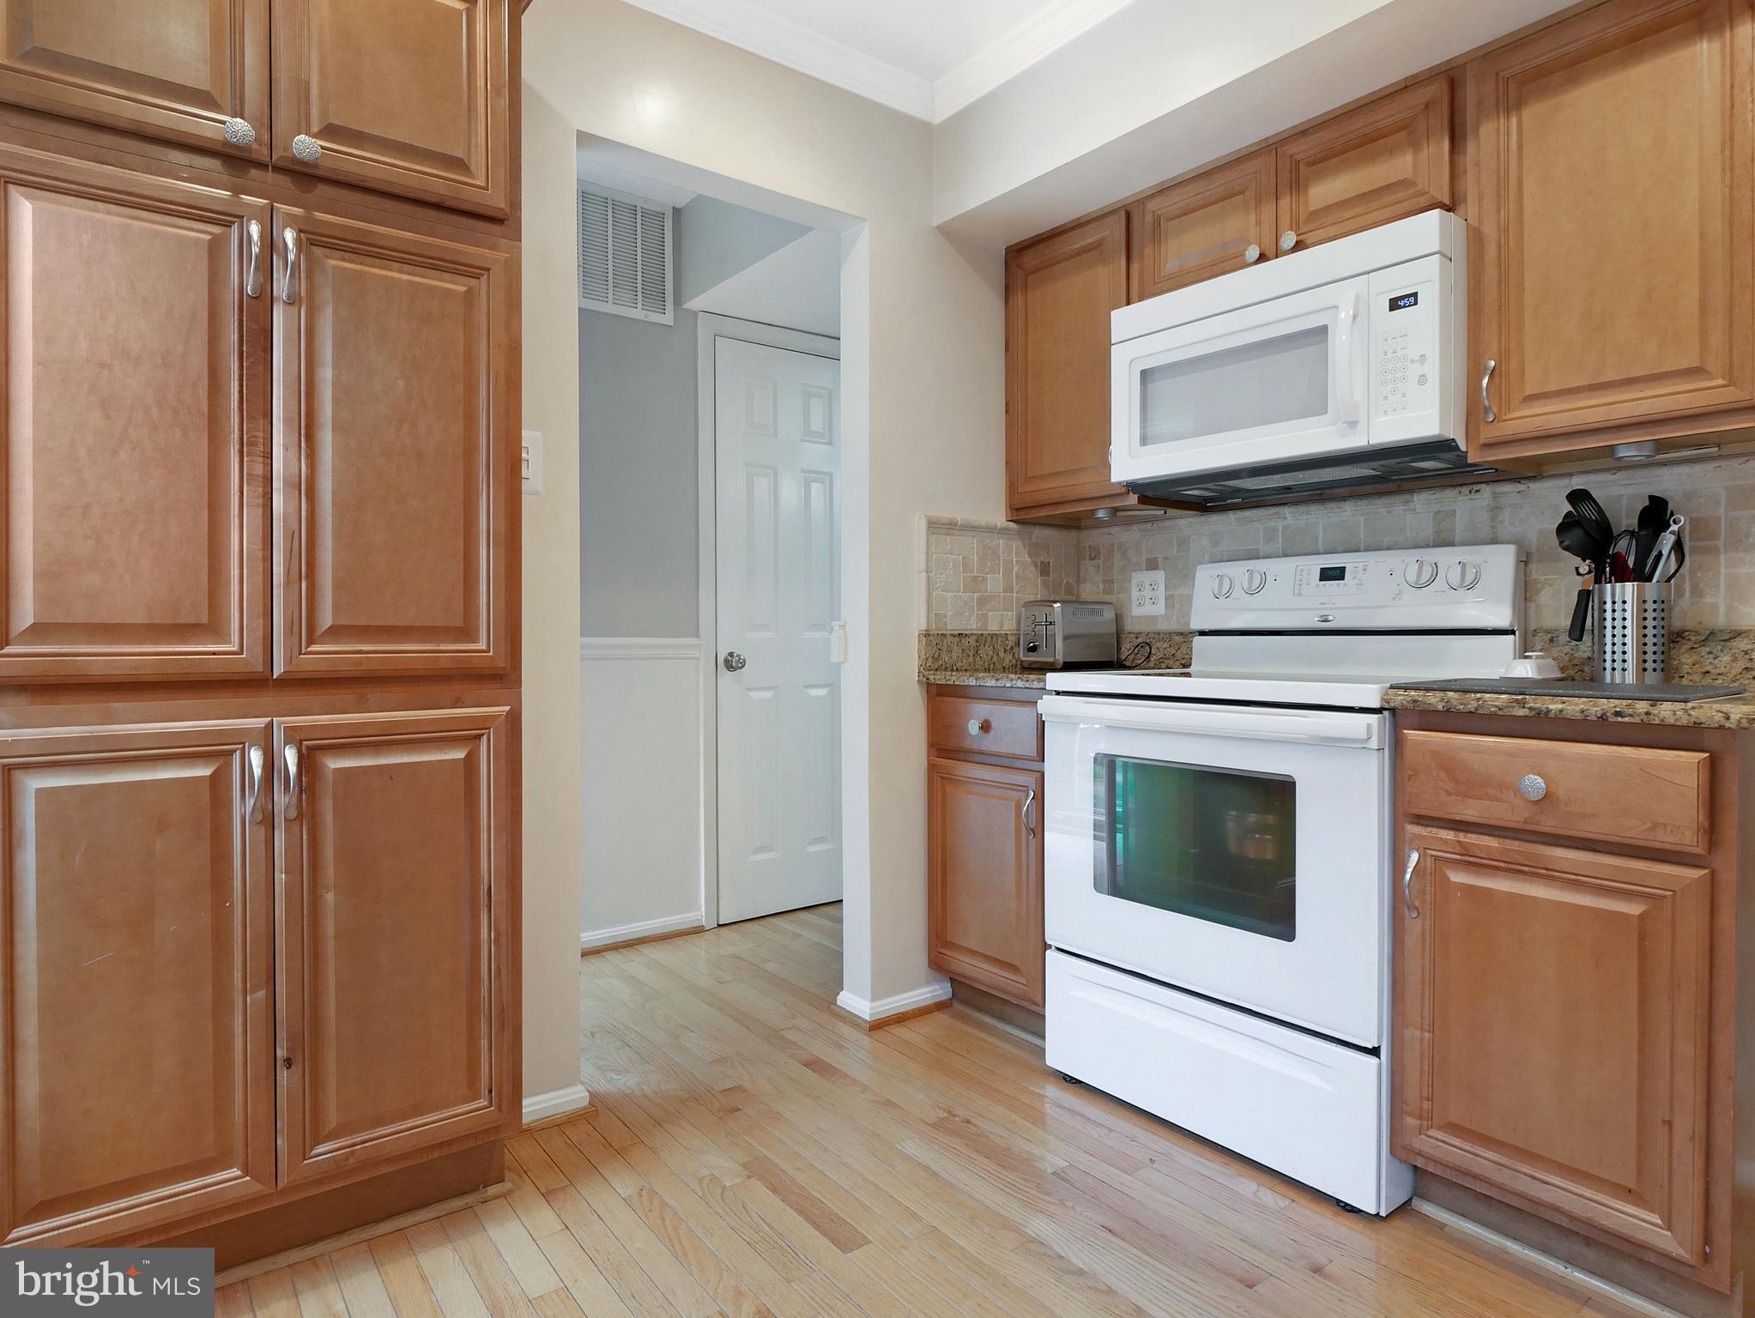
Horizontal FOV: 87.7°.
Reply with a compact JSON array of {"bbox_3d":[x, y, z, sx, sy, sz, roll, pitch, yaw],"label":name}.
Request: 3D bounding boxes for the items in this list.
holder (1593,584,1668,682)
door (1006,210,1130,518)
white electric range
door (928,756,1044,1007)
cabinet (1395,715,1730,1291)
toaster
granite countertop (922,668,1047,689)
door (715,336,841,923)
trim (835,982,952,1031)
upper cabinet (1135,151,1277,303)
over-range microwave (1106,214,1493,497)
[{"bbox_3d":[1.360,-0.046,1.650,0.107,0.184,0.107,-1,1,-40],"label":"holder"},{"bbox_3d":[0.521,-0.797,2.493,0.025,0.735,0.388,-1,1,-41],"label":"door"},{"bbox_3d":[0.869,0.363,2.037,0.690,1.210,0.742,-1,1,-40],"label":"white electric range"},{"bbox_3d":[0.277,0.559,2.333,0.020,0.572,0.399,-1,1,-40],"label":"door"},{"bbox_3d":[1.248,0.481,1.595,0.624,0.780,0.435,-1,1,-40],"label":"cabinet"},{"bbox_3d":[0.559,-0.064,2.673,0.255,0.190,0.153,-1,1,-40],"label":"toaster"},{"bbox_3d":[0.515,0.051,2.511,0.677,0.035,0.436,-1,1,-40],"label":"granite countertop"},{"bbox_3d":[-0.309,-0.100,3.310,0.600,2.050,0.040,-1,1,-36],"label":"door"},{"bbox_3d":[0.038,0.920,2.475,0.265,0.080,0.170,-1,1,-38],"label":"trim"},{"bbox_3d":[0.900,-1.029,2.292,0.330,0.325,0.382,-1,1,-40],"label":"upper cabinet"},{"bbox_3d":[0.959,-0.632,2.097,0.401,0.437,0.747,-1,1,-40],"label":"over-range microwave"}]

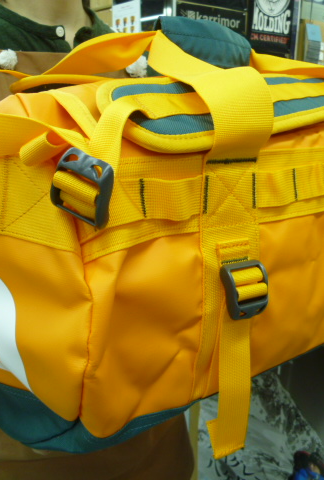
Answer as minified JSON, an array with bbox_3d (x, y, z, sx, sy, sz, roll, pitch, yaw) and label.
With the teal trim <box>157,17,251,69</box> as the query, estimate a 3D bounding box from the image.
[{"bbox_3d":[0.056,-0.265,0.620,0.125,0.055,0.060,-2,16,-36],"label":"teal trim"}]

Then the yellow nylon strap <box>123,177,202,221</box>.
[{"bbox_3d":[0.002,-0.039,0.435,0.089,0.038,0.012,-10,20,-34],"label":"yellow nylon strap"}]

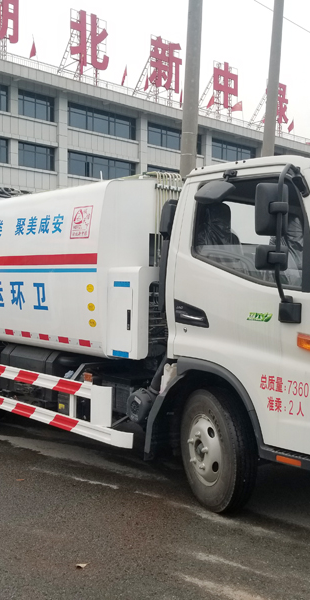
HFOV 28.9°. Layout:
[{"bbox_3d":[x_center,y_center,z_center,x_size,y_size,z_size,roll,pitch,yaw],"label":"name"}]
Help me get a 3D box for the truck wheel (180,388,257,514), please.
[{"bbox_3d":[0.390,0.966,3.896,0.210,0.775,0.775,1,2,-22],"label":"truck wheel"}]

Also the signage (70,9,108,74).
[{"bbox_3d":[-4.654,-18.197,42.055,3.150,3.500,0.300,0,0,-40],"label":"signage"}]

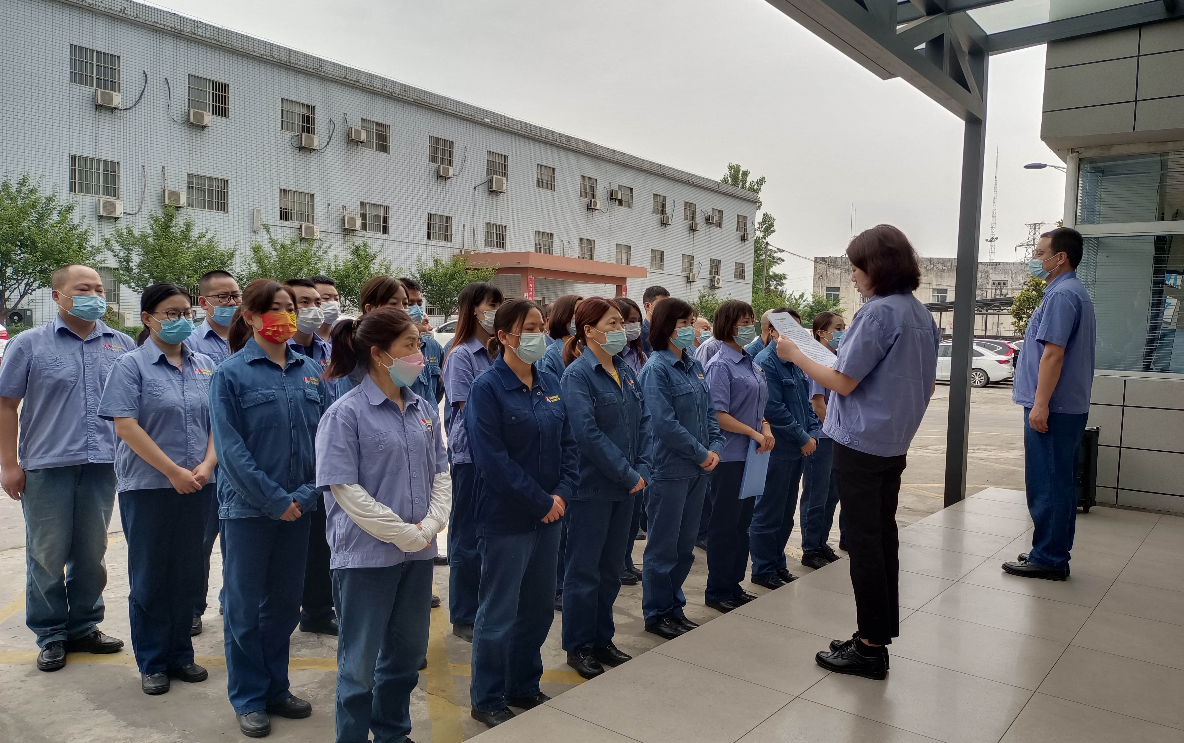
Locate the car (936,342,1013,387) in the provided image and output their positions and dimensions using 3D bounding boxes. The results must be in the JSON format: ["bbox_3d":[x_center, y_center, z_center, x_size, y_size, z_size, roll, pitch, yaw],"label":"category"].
[{"bbox_3d":[12.380,-0.285,30.666,4.650,1.470,1.800,4,3,39],"label":"car"}]

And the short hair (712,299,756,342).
[{"bbox_3d":[0.780,-0.281,4.680,0.225,0.235,0.195,4,4,42],"label":"short hair"}]

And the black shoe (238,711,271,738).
[{"bbox_3d":[-1.250,1.232,3.125,0.100,0.100,0.255,0,3,-32],"label":"black shoe"}]

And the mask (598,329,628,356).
[{"bbox_3d":[0.087,-0.128,3.745,0.090,0.120,0.150,4,4,40],"label":"mask"}]

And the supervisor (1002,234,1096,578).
[{"bbox_3d":[2.420,0.156,4.437,0.380,1.790,0.500,4,4,39],"label":"supervisor"}]

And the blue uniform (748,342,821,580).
[{"bbox_3d":[1.132,0.529,5.020,0.290,1.380,0.450,4,4,39],"label":"blue uniform"}]

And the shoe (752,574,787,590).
[{"bbox_3d":[1.044,1.194,4.972,0.100,0.100,0.260,-1,4,-43],"label":"shoe"}]

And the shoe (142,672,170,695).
[{"bbox_3d":[-1.760,1.205,3.450,0.100,0.100,0.260,0,3,-30],"label":"shoe"}]

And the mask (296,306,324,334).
[{"bbox_3d":[-1.286,-0.235,3.880,0.083,0.120,0.138,4,4,44],"label":"mask"}]

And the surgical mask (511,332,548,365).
[{"bbox_3d":[-0.226,-0.087,3.090,0.080,0.115,0.135,4,4,40],"label":"surgical mask"}]

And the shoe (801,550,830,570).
[{"bbox_3d":[1.449,1.194,5.456,0.098,0.100,0.245,-1,3,-37],"label":"shoe"}]

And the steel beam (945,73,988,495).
[{"bbox_3d":[2.819,-0.548,6.435,0.125,3.560,0.125,4,3,39],"label":"steel beam"}]

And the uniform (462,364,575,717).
[{"bbox_3d":[-0.275,0.605,3.250,0.350,1.330,0.480,4,4,40],"label":"uniform"}]

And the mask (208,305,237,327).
[{"bbox_3d":[-1.765,-0.267,4.110,0.085,0.105,0.150,4,4,41],"label":"mask"}]

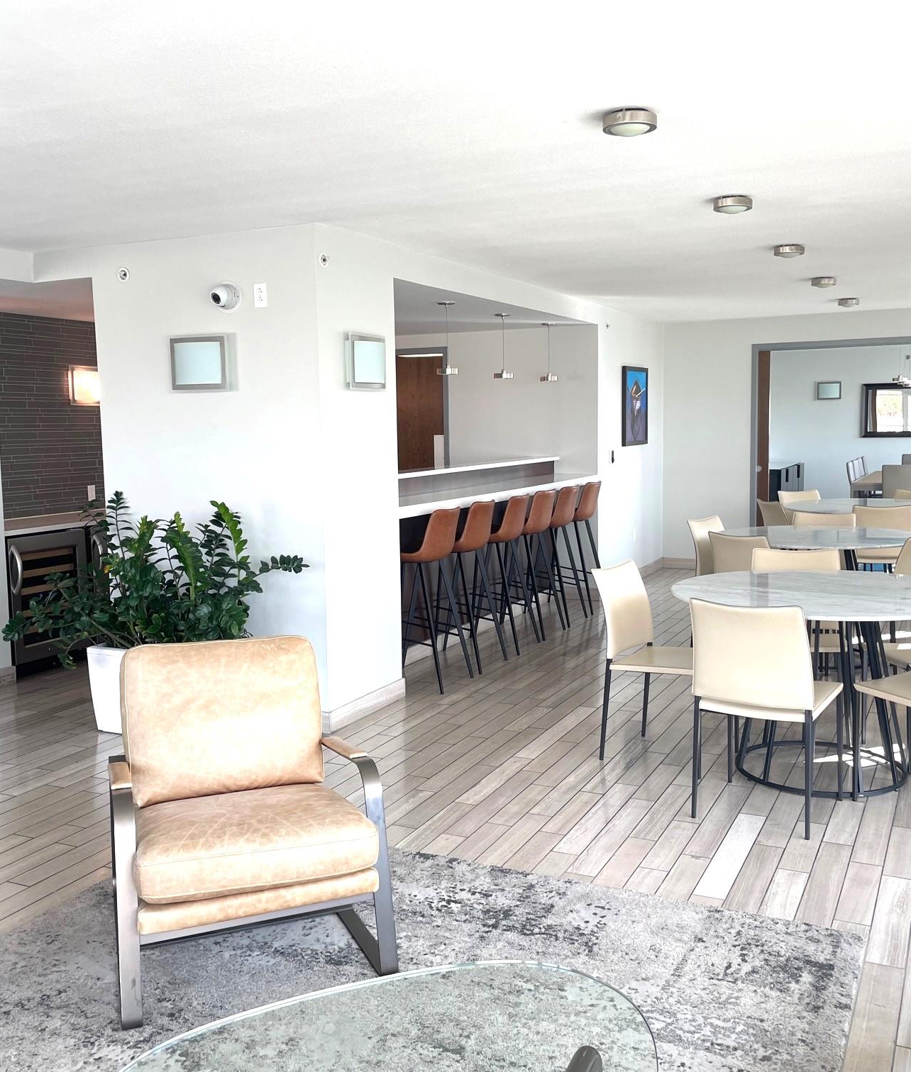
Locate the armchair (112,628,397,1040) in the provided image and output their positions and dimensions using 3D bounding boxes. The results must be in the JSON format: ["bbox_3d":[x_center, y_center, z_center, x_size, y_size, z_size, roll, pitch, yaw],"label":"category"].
[{"bbox_3d":[-0.628,0.765,3.088,0.710,0.800,0.780,-3,7,-20],"label":"armchair"}]

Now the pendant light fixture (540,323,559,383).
[{"bbox_3d":[0.750,-1.480,8.682,0.140,0.465,0.140,2,7,26],"label":"pendant light fixture"}]

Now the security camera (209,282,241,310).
[{"bbox_3d":[-1.116,-1.159,5.160,0.130,0.130,0.110,2,7,26],"label":"security camera"}]

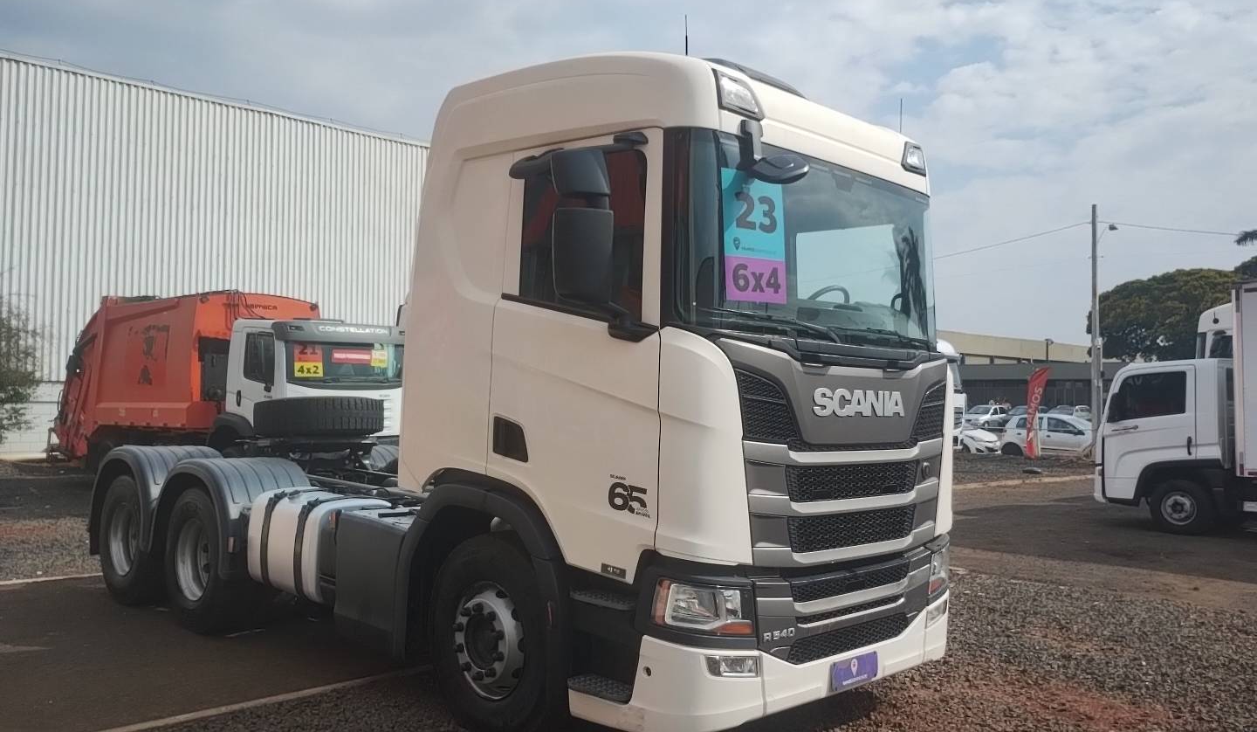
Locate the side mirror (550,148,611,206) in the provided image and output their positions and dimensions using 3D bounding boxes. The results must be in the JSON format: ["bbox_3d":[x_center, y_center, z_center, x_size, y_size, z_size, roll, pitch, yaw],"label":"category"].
[{"bbox_3d":[-0.204,-0.803,4.375,0.220,0.250,0.160,3,-3,-45],"label":"side mirror"}]

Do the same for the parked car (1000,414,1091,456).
[{"bbox_3d":[12.941,2.177,30.568,3.830,1.430,1.640,-1,-3,35],"label":"parked car"}]

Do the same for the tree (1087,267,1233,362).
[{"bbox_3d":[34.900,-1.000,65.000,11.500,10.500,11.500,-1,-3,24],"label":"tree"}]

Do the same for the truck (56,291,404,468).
[{"bbox_3d":[-6.457,0.570,16.400,7.850,3.350,2.500,-2,-3,42],"label":"truck"}]

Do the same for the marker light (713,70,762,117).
[{"bbox_3d":[0.500,-1.234,4.651,0.315,0.200,0.110,3,-3,-45],"label":"marker light"}]

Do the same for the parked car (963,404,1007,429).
[{"bbox_3d":[19.691,2.914,56.368,4.100,1.440,1.660,3,-4,-44],"label":"parked car"}]

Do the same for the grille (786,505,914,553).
[{"bbox_3d":[1.110,0.787,4.909,1.120,0.180,0.080,3,-3,-45],"label":"grille"}]

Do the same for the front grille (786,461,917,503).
[{"bbox_3d":[1.116,0.552,4.916,1.170,0.180,0.080,3,-3,-45],"label":"front grille"}]

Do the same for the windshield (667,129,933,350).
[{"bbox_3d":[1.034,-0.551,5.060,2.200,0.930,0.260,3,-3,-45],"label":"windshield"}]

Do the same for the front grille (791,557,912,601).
[{"bbox_3d":[1.097,1.061,5.056,0.081,0.106,1.071,-1,-3,45],"label":"front grille"}]

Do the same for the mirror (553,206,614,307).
[{"bbox_3d":[-0.201,-0.481,4.468,0.242,0.409,0.141,3,-3,-33],"label":"mirror"}]

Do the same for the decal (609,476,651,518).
[{"bbox_3d":[-0.001,0.555,4.335,0.015,0.165,0.260,3,-3,-45],"label":"decal"}]

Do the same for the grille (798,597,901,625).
[{"bbox_3d":[1.098,1.206,5.046,0.071,0.061,0.970,-1,-3,45],"label":"grille"}]

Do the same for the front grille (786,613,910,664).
[{"bbox_3d":[1.092,1.343,5.045,0.081,0.126,1.081,-1,-3,45],"label":"front grille"}]

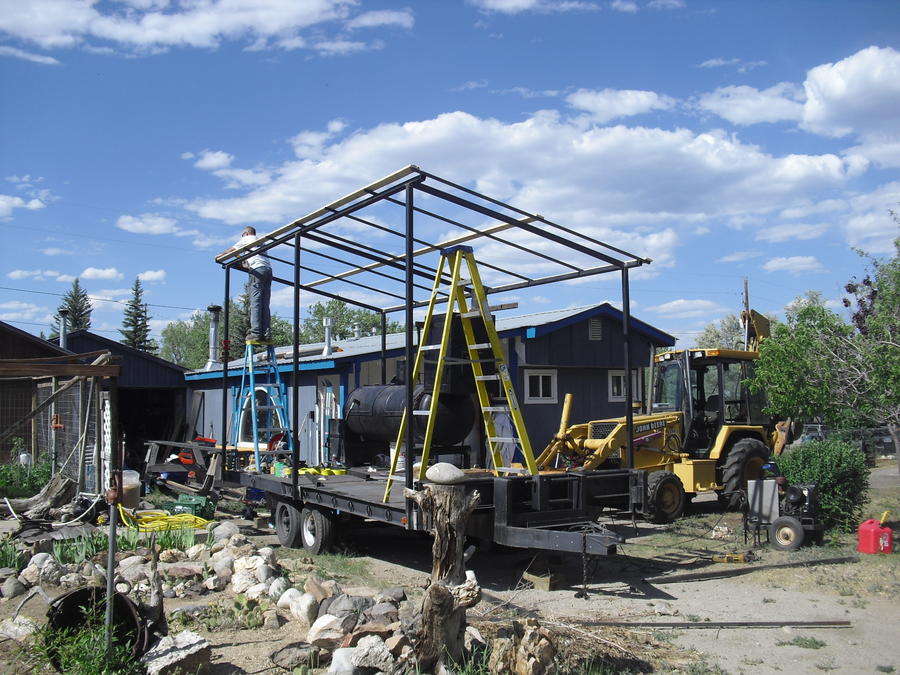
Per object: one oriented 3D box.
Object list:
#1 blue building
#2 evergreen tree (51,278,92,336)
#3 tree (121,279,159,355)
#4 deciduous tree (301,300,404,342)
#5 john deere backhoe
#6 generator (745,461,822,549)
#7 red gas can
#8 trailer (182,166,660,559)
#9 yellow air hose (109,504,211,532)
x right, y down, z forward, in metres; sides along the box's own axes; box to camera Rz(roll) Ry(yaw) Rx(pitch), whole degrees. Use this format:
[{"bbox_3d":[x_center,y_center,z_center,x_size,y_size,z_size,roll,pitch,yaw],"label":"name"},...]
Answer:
[{"bbox_3d":[-2.800,2.100,29.000,4.500,3.800,23.500,2,-5,-29],"label":"blue building"},{"bbox_3d":[-22.000,1.300,55.000,4.200,9.500,4.200,0,-4,0],"label":"evergreen tree"},{"bbox_3d":[-18.200,1.200,55.000,3.700,9.600,3.700,0,-4,0],"label":"tree"},{"bbox_3d":[-5.300,1.760,50.000,5.900,7.700,5.900,0,-4,0],"label":"deciduous tree"},{"bbox_3d":[3.700,1.250,15.900,6.400,3.400,2.200,2,-5,-28],"label":"john deere backhoe"},{"bbox_3d":[3.800,1.930,10.600,0.850,0.850,0.650,-1,-5,11],"label":"generator"},{"bbox_3d":[4.680,2.200,10.350,0.340,0.380,0.250,2,-5,-25],"label":"red gas can"},{"bbox_3d":[-0.341,0.541,10.503,2.679,3.657,7.115,2,-4,-29],"label":"trailer"},{"bbox_3d":[-3.520,2.240,11.500,1.150,0.220,0.900,0,-4,0],"label":"yellow air hose"}]

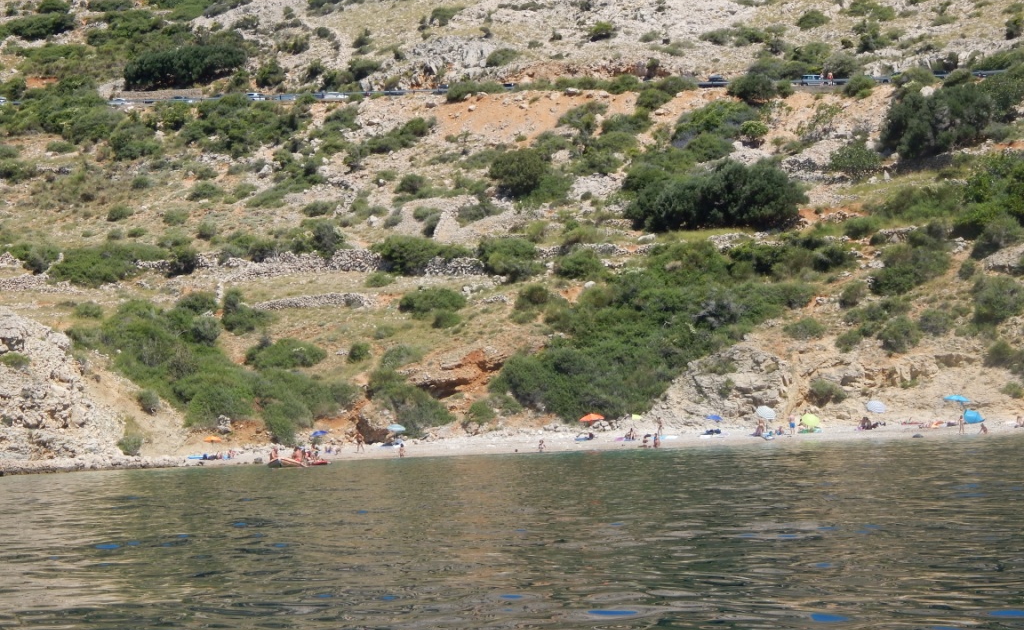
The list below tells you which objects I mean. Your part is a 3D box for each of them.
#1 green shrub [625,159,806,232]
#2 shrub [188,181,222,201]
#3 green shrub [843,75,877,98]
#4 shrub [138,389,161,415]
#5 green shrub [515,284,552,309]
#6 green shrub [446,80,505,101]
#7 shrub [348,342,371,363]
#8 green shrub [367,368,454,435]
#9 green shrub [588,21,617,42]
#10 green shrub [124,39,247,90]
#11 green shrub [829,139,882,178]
[{"bbox_3d":[22.289,-13.089,243.000,19.930,7.100,11.000,-3,-3,5],"label":"green shrub"},{"bbox_3d":[-38.070,-15.300,276.000,3.860,2.110,3.280,-2,-3,0],"label":"shrub"},{"bbox_3d":[46.765,-30.862,299.000,4.450,2.920,3.800,-3,-3,9],"label":"green shrub"},{"bbox_3d":[-33.710,8.120,206.000,2.140,2.230,2.030,-2,-3,0],"label":"shrub"},{"bbox_3d":[2.171,-1.817,224.000,3.430,2.390,2.900,-3,-3,1],"label":"green shrub"},{"bbox_3d":[-5.314,-32.612,323.000,8.440,2.750,4.500,-3,-3,-1],"label":"green shrub"},{"bbox_3d":[-14.524,3.583,212.000,2.010,1.830,1.900,-2,-3,-4],"label":"shrub"},{"bbox_3d":[-9.287,8.000,204.000,8.000,5.840,5.500,-2,-3,-3],"label":"green shrub"},{"bbox_3d":[13.660,-42.550,333.000,3.450,2.700,2.930,-2,-3,0],"label":"green shrub"},{"bbox_3d":[-48.560,-37.260,330.000,18.150,7.140,9.070,-2,-3,0],"label":"green shrub"},{"bbox_3d":[42.020,-19.120,271.000,6.230,4.150,4.980,-2,-3,0],"label":"green shrub"}]

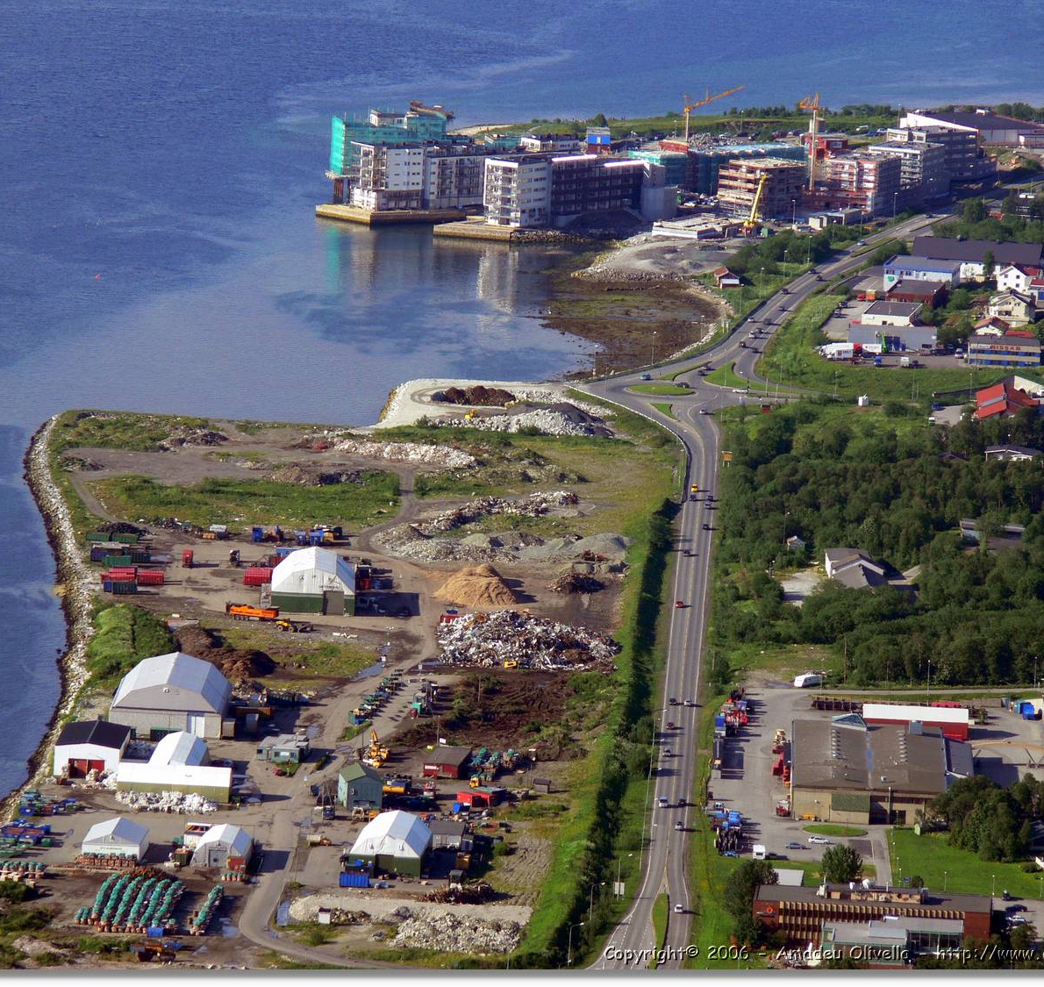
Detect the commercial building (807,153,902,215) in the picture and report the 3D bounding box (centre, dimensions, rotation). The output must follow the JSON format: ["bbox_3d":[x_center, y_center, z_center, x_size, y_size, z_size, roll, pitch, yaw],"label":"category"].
[{"bbox_3d":[101.160,-95.460,3571.050,22.000,16.500,24.000,5,9,17],"label":"commercial building"}]

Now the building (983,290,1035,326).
[{"bbox_3d":[135.043,-51.471,3223.505,12.000,8.100,10.500,4,8,12],"label":"building"}]

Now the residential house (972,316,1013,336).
[{"bbox_3d":[130.750,-44.800,3238.930,8.500,6.800,12.000,4,9,11],"label":"residential house"}]

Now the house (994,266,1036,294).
[{"bbox_3d":[141.590,-61.870,3345.560,8.000,7.600,10.500,5,9,12],"label":"house"}]

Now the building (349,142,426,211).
[{"bbox_3d":[-41.797,-99.782,3663.870,17.500,20.000,15.500,-2,9,-31],"label":"building"}]

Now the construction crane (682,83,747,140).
[{"bbox_3d":[60.470,-113.570,3642.230,19.500,27.000,4.000,3,9,0],"label":"construction crane"}]

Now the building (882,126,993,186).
[{"bbox_3d":[130.360,-105.960,3644.680,16.500,16.000,31.000,11,12,42],"label":"building"}]

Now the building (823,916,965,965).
[{"bbox_3d":[72.468,87.826,2286.967,28.000,5.500,18.000,3,8,0],"label":"building"}]

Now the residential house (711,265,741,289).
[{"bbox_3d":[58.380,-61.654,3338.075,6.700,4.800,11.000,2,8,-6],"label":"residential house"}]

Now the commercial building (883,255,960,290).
[{"bbox_3d":[114.128,-61.852,3320.986,19.300,6.900,18.000,4,8,12],"label":"commercial building"}]

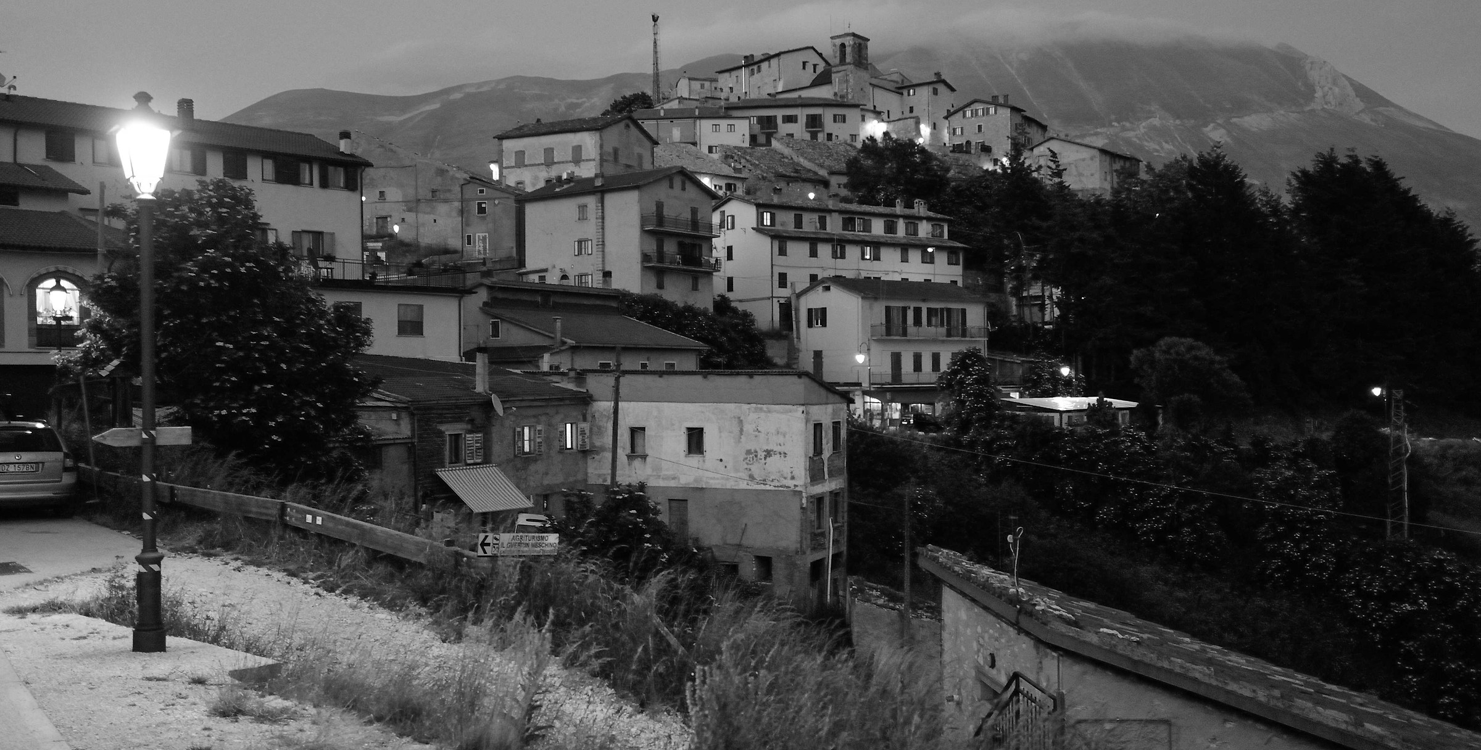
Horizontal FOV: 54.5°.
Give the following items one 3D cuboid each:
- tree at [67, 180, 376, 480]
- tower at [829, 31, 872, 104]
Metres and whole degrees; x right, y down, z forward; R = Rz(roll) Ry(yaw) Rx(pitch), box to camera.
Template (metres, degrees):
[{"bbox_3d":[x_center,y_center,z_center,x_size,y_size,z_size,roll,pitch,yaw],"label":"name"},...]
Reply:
[{"bbox_3d":[-10.282,-0.871,28.487,5.700,5.960,5.500,0,1,-20],"label":"tree"},{"bbox_3d":[16.746,-45.318,218.000,4.100,12.500,4.100,0,1,37],"label":"tower"}]

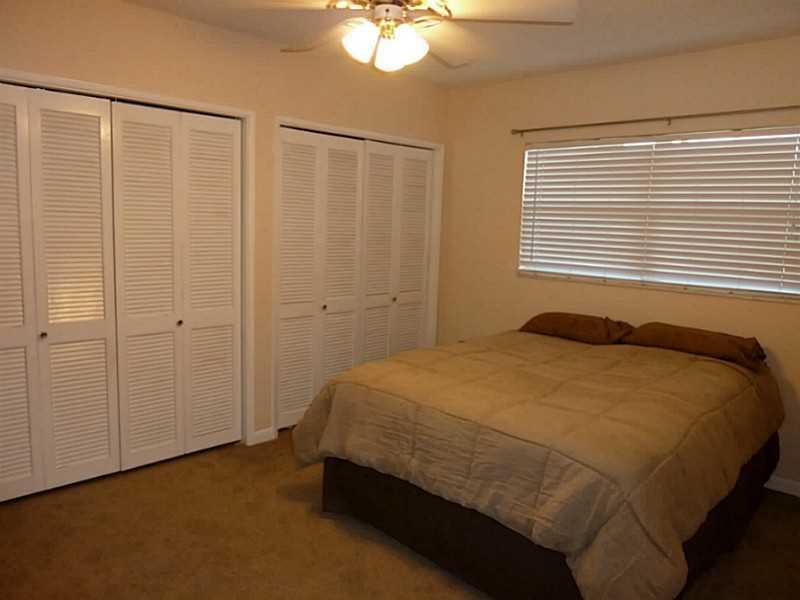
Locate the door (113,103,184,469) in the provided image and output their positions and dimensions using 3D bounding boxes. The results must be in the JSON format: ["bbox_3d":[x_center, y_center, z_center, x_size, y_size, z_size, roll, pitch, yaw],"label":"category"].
[{"bbox_3d":[-1.413,-0.048,3.265,0.367,2.015,0.036,-5,10,-43],"label":"door"}]

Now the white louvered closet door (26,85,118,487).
[{"bbox_3d":[-1.682,-0.025,3.016,0.369,2.015,0.036,-5,10,-43],"label":"white louvered closet door"}]

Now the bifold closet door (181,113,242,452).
[{"bbox_3d":[-1.142,-0.070,3.515,0.371,2.015,0.036,-5,10,-43],"label":"bifold closet door"}]

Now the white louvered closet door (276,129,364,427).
[{"bbox_3d":[-0.553,-0.134,4.059,0.694,2.000,0.036,-5,10,-43],"label":"white louvered closet door"}]

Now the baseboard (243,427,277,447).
[{"bbox_3d":[-0.920,0.904,3.827,0.237,0.088,0.018,-5,10,-43],"label":"baseboard"}]

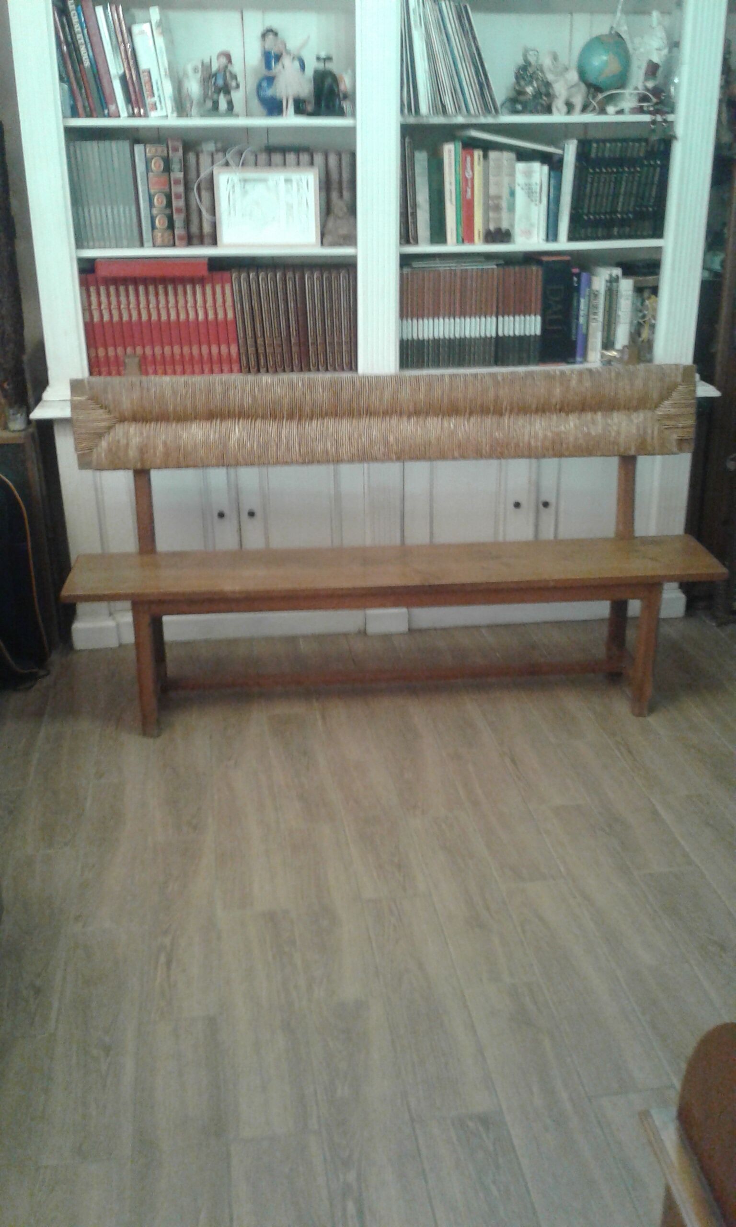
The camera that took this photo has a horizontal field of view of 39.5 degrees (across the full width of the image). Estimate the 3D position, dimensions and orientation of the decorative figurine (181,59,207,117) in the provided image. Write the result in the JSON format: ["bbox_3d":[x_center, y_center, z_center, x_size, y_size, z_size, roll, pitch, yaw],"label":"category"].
[{"bbox_3d":[-0.538,-1.620,3.174,0.074,0.171,0.090,-3,21,-6],"label":"decorative figurine"}]

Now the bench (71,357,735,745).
[{"bbox_3d":[0.078,-0.207,3.006,1.849,0.971,0.426,-2,21,-3],"label":"bench"}]

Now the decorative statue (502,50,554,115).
[{"bbox_3d":[0.517,-1.710,3.307,0.144,0.188,0.120,-3,20,-6],"label":"decorative statue"}]

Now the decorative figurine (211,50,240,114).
[{"bbox_3d":[-0.431,-1.619,3.144,0.088,0.186,0.070,-3,21,-6],"label":"decorative figurine"}]

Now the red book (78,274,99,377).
[{"bbox_3d":[-0.915,-0.964,3.412,0.031,0.316,0.225,-4,20,-6],"label":"red book"}]

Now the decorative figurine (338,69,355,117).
[{"bbox_3d":[-0.068,-1.632,3.224,0.057,0.146,0.060,-3,21,-6],"label":"decorative figurine"}]

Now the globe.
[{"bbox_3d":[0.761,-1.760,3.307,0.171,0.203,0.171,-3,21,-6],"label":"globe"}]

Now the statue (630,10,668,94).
[{"bbox_3d":[0.925,-1.804,3.358,0.107,0.296,0.110,-3,20,-6],"label":"statue"}]

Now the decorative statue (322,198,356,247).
[{"bbox_3d":[-0.087,-1.266,3.323,0.116,0.149,0.090,-3,20,-6],"label":"decorative statue"}]

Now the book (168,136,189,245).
[{"bbox_3d":[-0.608,-1.351,3.314,0.043,0.312,0.230,-3,21,-6],"label":"book"}]

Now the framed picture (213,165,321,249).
[{"bbox_3d":[-0.327,-1.299,3.284,0.329,0.237,0.022,-3,12,-5],"label":"framed picture"}]

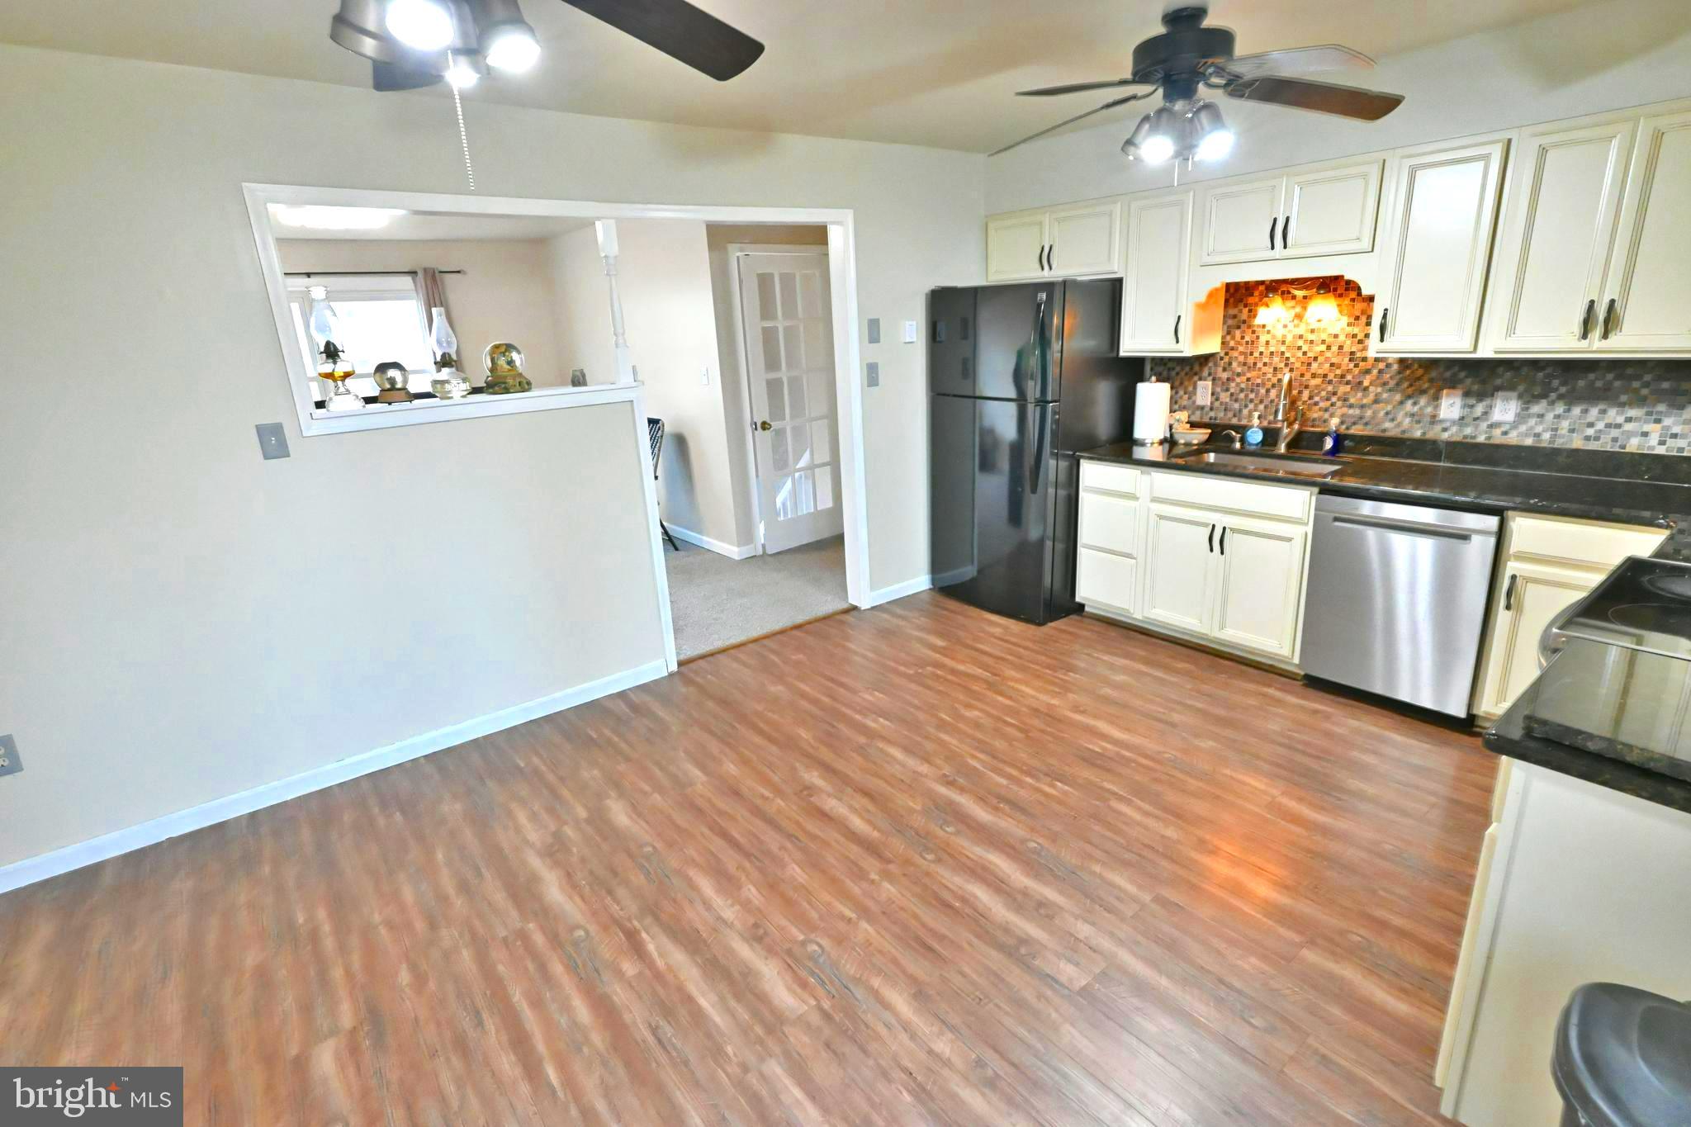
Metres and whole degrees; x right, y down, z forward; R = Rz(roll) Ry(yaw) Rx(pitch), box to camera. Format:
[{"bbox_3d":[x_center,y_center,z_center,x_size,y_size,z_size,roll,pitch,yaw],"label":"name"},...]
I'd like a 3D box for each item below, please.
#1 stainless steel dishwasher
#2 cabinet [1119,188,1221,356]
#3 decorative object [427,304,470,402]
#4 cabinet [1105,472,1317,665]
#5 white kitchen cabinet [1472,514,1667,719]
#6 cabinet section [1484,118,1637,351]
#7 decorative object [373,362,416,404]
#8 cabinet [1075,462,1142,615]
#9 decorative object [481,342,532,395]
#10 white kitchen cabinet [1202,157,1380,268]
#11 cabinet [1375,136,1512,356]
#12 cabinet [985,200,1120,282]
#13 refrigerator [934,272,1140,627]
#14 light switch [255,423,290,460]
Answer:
[{"bbox_3d":[2.323,0.102,3.260,0.590,0.812,0.600,-16,22,-36],"label":"stainless steel dishwasher"},{"bbox_3d":[1.610,-1.416,3.908,0.335,0.759,0.385,-16,22,-36],"label":"cabinet"},{"bbox_3d":[-1.549,-0.814,3.100,0.146,0.345,0.146,-16,21,-35],"label":"decorative object"},{"bbox_3d":[1.917,-0.075,3.774,0.625,0.772,0.792,-16,21,-35],"label":"cabinet"},{"bbox_3d":[2.656,0.162,2.854,0.625,0.772,0.427,-16,21,-35],"label":"white kitchen cabinet"},{"bbox_3d":[2.540,-1.125,2.806,0.328,0.740,0.307,-16,21,-35],"label":"cabinet section"},{"bbox_3d":[-1.668,-0.668,2.945,0.115,0.142,0.115,-16,22,-36],"label":"decorative object"},{"bbox_3d":[1.562,-0.189,4.217,0.625,0.772,0.366,-16,21,-35],"label":"cabinet"},{"bbox_3d":[-1.384,-0.792,3.239,0.180,0.208,0.150,-16,21,-35],"label":"decorative object"},{"bbox_3d":[1.954,-1.499,3.459,0.325,0.361,0.767,-16,21,-35],"label":"white kitchen cabinet"},{"bbox_3d":[2.322,-1.194,3.065,0.335,0.759,0.370,-16,22,-36],"label":"cabinet"},{"bbox_3d":[1.198,-1.720,4.329,0.335,0.384,0.877,-16,22,-36],"label":"cabinet"},{"bbox_3d":[1.028,-0.648,4.483,0.800,1.735,0.810,-16,22,-36],"label":"refrigerator"},{"bbox_3d":[-1.976,-0.422,2.760,0.074,0.120,0.010,-16,21,-35],"label":"light switch"}]

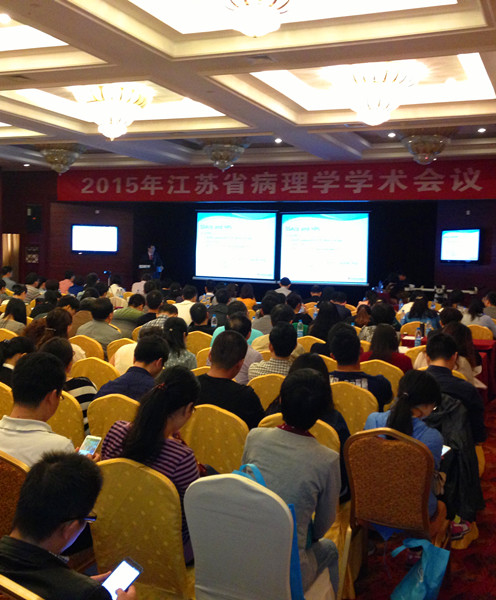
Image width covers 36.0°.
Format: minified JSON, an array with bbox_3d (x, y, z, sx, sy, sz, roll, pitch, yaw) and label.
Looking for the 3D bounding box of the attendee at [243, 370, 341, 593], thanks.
[{"bbox_3d":[0.207,0.940,3.313,0.500,1.280,0.740,3,3,22],"label":"attendee"}]

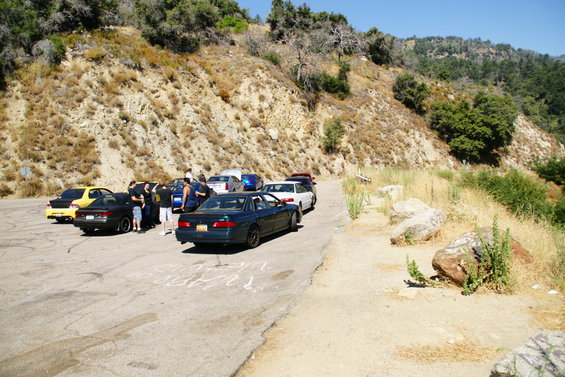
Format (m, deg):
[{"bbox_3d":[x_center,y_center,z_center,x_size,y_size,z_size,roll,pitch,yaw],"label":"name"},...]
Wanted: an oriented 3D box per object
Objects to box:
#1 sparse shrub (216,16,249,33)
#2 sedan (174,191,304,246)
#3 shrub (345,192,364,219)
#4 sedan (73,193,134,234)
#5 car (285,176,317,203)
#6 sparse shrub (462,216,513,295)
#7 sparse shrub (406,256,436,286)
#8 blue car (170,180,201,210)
[{"bbox_3d":[-6.843,-22.376,58.000,4.300,2.400,3.500,-1,3,-7],"label":"sparse shrub"},{"bbox_3d":[-1.020,0.800,12.760,1.810,1.390,4.880,0,4,24],"label":"sedan"},{"bbox_3d":[2.686,0.648,15.700,0.760,0.970,0.680,0,3,10],"label":"shrub"},{"bbox_3d":[-6.330,0.880,17.150,1.700,1.360,4.500,0,4,14],"label":"sedan"},{"bbox_3d":[0.250,0.330,18.100,1.690,1.330,4.450,0,4,15],"label":"car"},{"bbox_3d":[3.516,1.146,7.250,0.860,1.330,0.720,1,3,26],"label":"sparse shrub"},{"bbox_3d":[2.451,1.460,7.500,0.530,0.520,0.450,0,3,18],"label":"sparse shrub"},{"bbox_3d":[-4.620,0.320,22.200,1.720,1.380,4.350,-1,4,10],"label":"blue car"}]

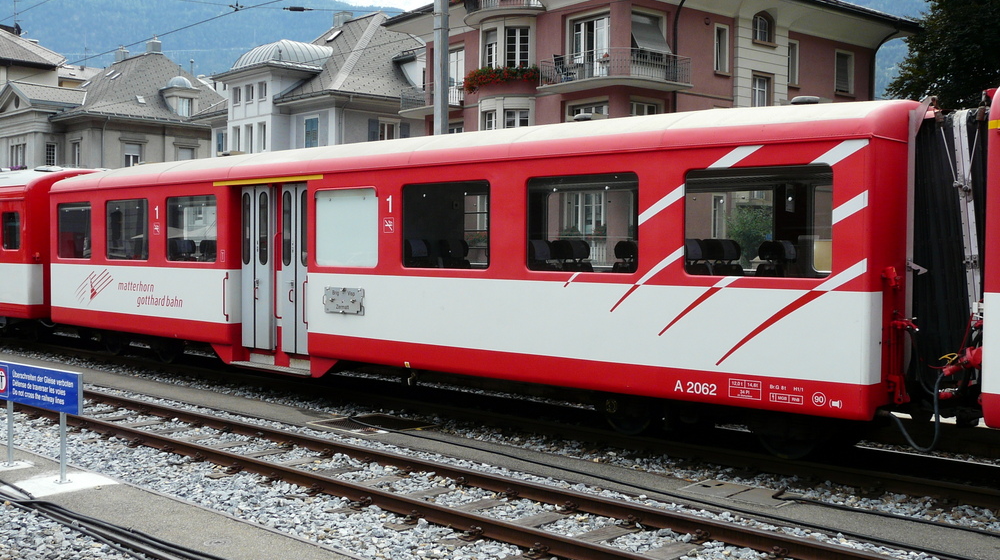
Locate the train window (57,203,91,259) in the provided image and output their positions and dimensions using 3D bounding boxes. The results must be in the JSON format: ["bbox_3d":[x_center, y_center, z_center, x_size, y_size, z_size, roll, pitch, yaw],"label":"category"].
[{"bbox_3d":[-7.398,-0.852,18.136,1.295,0.995,0.080,2,2,43],"label":"train window"}]

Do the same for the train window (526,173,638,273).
[{"bbox_3d":[0.829,-0.570,10.542,1.437,0.991,0.080,2,2,43],"label":"train window"}]

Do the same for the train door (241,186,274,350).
[{"bbox_3d":[-3.434,-0.178,14.748,0.670,2.292,0.080,2,2,43],"label":"train door"}]

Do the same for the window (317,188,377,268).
[{"bbox_3d":[-1.920,-0.658,13.080,1.267,0.998,0.080,2,2,43],"label":"window"}]

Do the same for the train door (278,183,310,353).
[{"bbox_3d":[-2.724,-0.153,14.092,0.670,2.292,0.080,2,2,43],"label":"train door"}]

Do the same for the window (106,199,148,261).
[{"bbox_3d":[-6.025,-0.798,16.869,1.404,0.991,0.080,2,2,43],"label":"window"}]

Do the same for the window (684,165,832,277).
[{"bbox_3d":[2.270,-0.514,9.212,1.448,0.981,0.080,2,2,43],"label":"window"}]

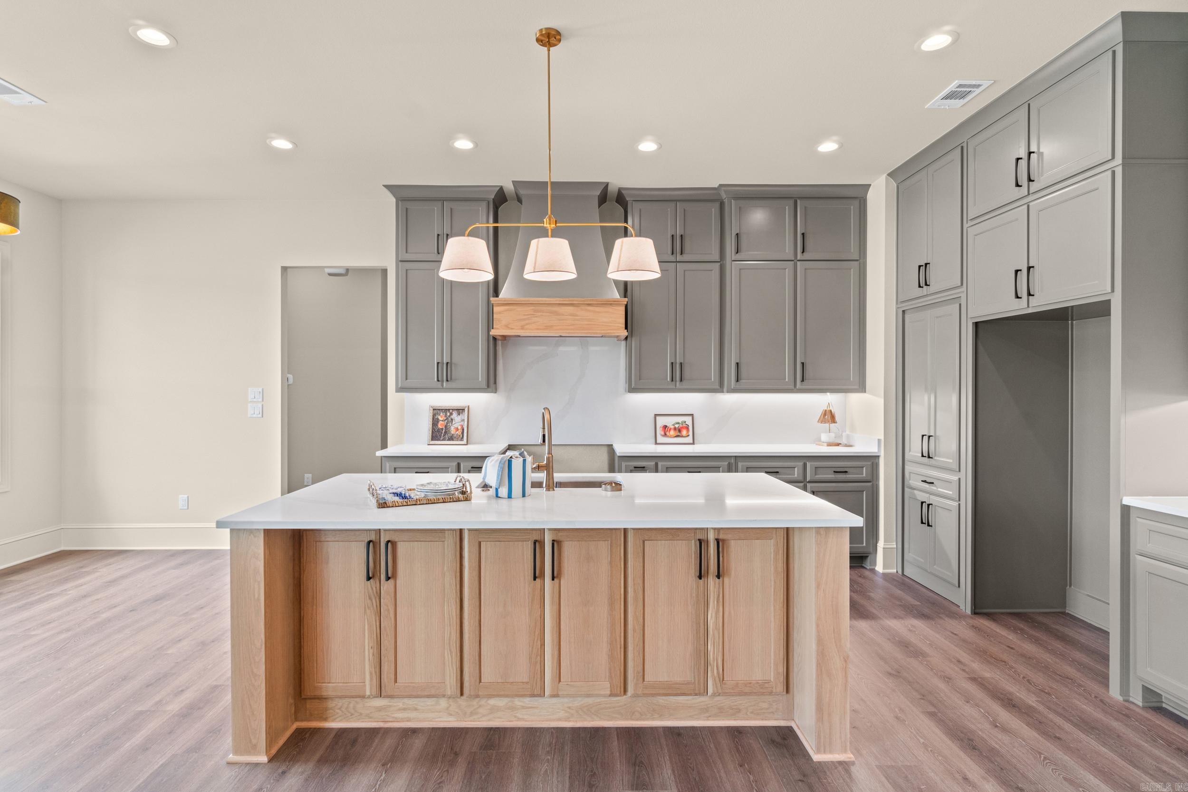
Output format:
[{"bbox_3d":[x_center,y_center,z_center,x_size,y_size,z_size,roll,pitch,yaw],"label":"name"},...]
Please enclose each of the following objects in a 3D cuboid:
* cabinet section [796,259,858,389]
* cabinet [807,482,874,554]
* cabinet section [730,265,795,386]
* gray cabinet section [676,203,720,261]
[{"bbox_3d":[1.900,-0.575,5.014,0.520,1.037,0.380,0,1,-1],"label":"cabinet section"},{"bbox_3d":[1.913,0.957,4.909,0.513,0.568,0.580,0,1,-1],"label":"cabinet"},{"bbox_3d":[1.370,-0.574,5.003,0.514,1.035,0.380,0,1,-1],"label":"cabinet section"},{"bbox_3d":[0.865,-1.358,5.070,0.362,0.489,0.330,0,1,-1],"label":"gray cabinet section"}]

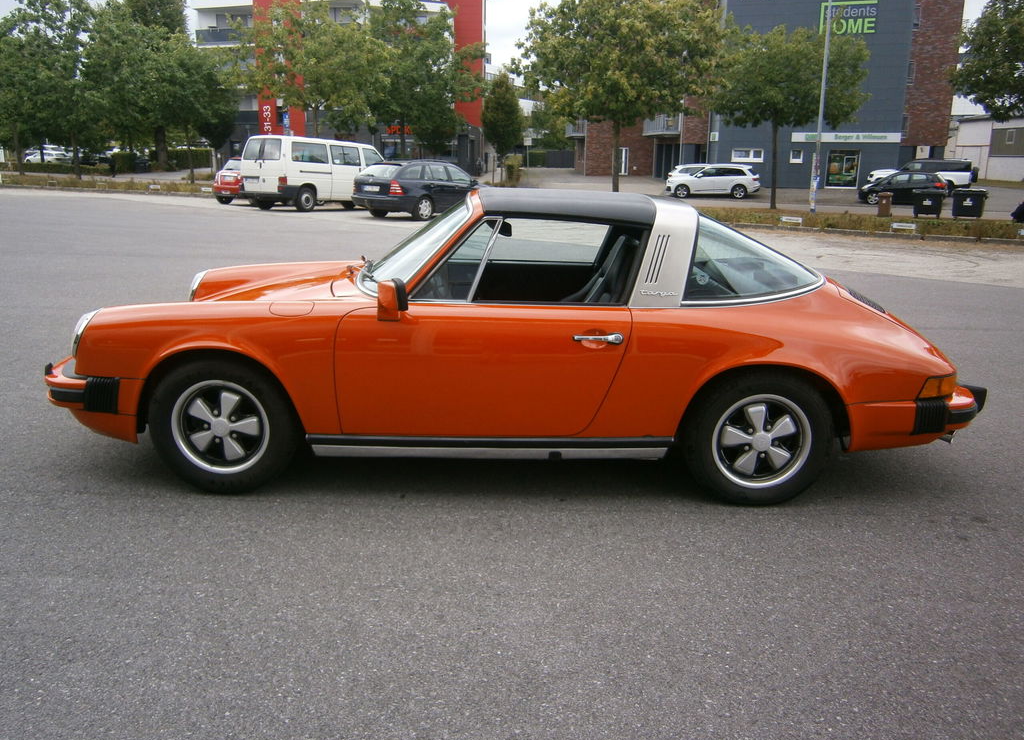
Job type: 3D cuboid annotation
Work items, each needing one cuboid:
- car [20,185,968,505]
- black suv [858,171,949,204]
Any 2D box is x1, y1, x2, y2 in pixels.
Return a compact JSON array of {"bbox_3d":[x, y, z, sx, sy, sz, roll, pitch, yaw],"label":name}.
[{"bbox_3d":[-0.059,-0.267,3.873,4.290,1.310,1.650,1,15,0],"label":"car"},{"bbox_3d":[18.272,-8.550,36.000,4.000,1.530,1.720,9,17,26],"label":"black suv"}]

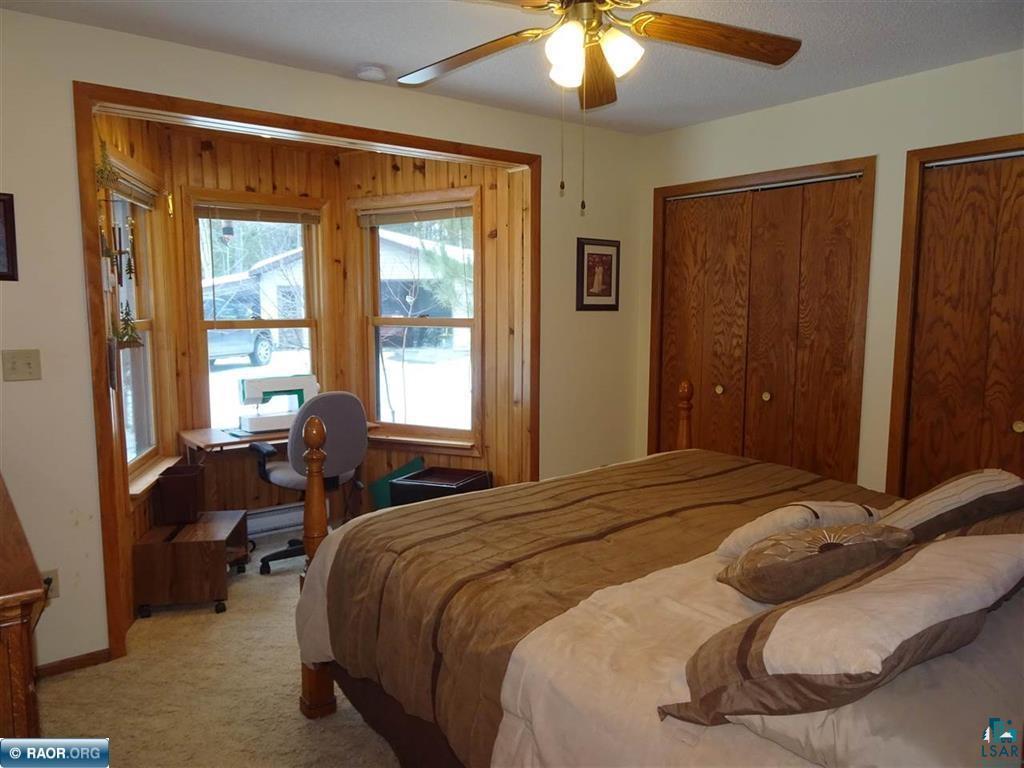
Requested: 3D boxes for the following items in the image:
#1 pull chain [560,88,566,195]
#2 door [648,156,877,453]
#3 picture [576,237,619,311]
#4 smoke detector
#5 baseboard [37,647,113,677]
[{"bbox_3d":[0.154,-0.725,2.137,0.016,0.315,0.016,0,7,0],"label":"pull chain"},{"bbox_3d":[1.292,-0.081,3.952,0.070,2.100,1.350,-5,9,-37],"label":"door"},{"bbox_3d":[0.528,-0.656,4.288,0.342,0.428,0.022,-5,9,-37],"label":"picture"},{"bbox_3d":[-0.614,-1.358,3.110,0.130,0.042,0.130,-5,9,-37],"label":"smoke detector"},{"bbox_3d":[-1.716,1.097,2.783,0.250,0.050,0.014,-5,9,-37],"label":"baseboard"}]

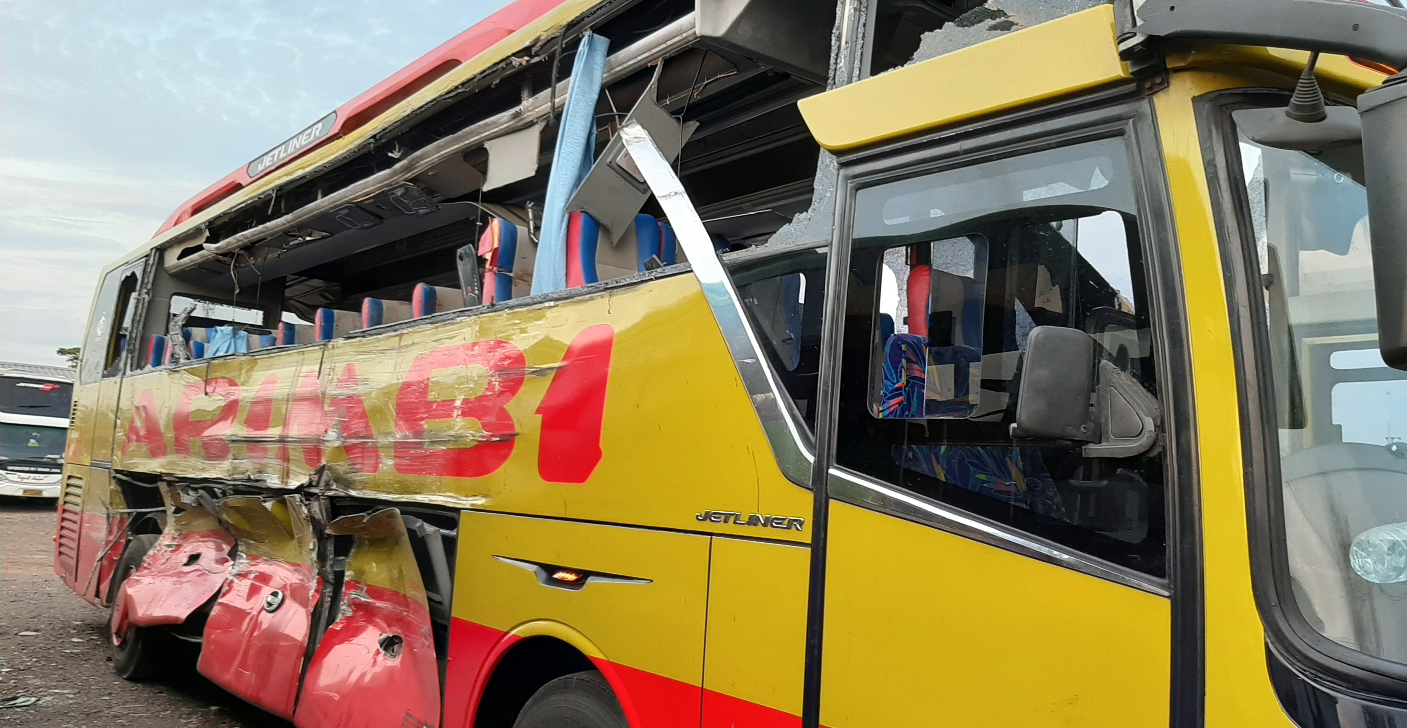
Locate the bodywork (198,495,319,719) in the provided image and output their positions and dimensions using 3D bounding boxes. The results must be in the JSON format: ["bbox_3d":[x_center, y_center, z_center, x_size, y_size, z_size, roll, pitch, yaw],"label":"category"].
[{"bbox_3d":[-2.380,1.224,5.652,0.210,1.050,1.600,8,-8,-39],"label":"bodywork"}]

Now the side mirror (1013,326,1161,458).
[{"bbox_3d":[0.688,0.052,1.902,0.170,0.230,0.210,8,-8,-39],"label":"side mirror"}]

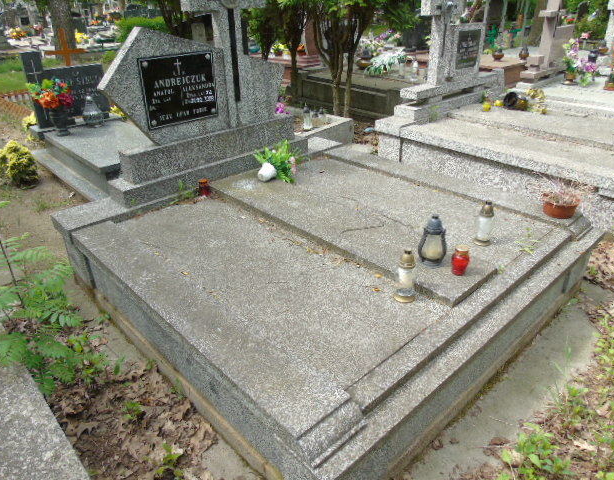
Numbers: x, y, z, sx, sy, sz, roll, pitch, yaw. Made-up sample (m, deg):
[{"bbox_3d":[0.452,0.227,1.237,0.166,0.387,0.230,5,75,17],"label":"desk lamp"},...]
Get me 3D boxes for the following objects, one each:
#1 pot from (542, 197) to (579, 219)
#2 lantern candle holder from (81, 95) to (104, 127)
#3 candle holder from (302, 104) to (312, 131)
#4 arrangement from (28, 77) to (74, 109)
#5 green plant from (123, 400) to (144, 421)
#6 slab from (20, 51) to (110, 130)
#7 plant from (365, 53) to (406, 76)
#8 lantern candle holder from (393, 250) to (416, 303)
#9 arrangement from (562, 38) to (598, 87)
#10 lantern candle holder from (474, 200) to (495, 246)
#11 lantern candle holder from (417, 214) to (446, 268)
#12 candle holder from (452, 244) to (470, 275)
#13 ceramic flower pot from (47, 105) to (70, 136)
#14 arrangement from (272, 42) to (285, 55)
[{"bbox_3d":[1.293,-0.169,2.362,0.175,0.085,0.175,-2,28,1],"label":"pot"},{"bbox_3d":[-2.147,-1.299,4.642,0.180,0.278,0.180,-25,36,-36],"label":"lantern candle holder"},{"bbox_3d":[0.006,-0.958,3.595,0.075,0.200,0.075,-2,28,1],"label":"candle holder"},{"bbox_3d":[-2.337,-1.343,4.236,0.380,0.250,0.300,-25,36,-36],"label":"arrangement"},{"bbox_3d":[-0.680,0.668,1.810,0.075,0.060,0.075,-2,28,0],"label":"green plant"},{"bbox_3d":[-2.358,-1.511,4.575,0.695,0.690,0.090,-25,36,-36],"label":"slab"},{"bbox_3d":[1.097,-2.444,6.413,0.560,0.290,0.400,-2,28,0],"label":"plant"},{"bbox_3d":[0.380,0.133,1.757,0.080,0.214,0.080,-1,28,1],"label":"lantern candle holder"},{"bbox_3d":[2.725,-1.769,4.606,0.280,0.460,0.290,-25,36,-36],"label":"arrangement"},{"bbox_3d":[0.800,-0.075,2.055,0.079,0.201,0.079,-25,36,-36],"label":"lantern candle holder"},{"bbox_3d":[0.526,0.004,1.896,0.112,0.227,0.093,7,30,16],"label":"lantern candle holder"},{"bbox_3d":[0.649,0.088,1.950,0.073,0.118,0.073,-2,28,1],"label":"candle holder"},{"bbox_3d":[-2.323,-1.128,4.351,0.152,0.265,0.152,-25,36,-36],"label":"ceramic flower pot"},{"bbox_3d":[-0.509,-3.465,8.399,0.260,0.240,0.240,-2,28,0],"label":"arrangement"}]

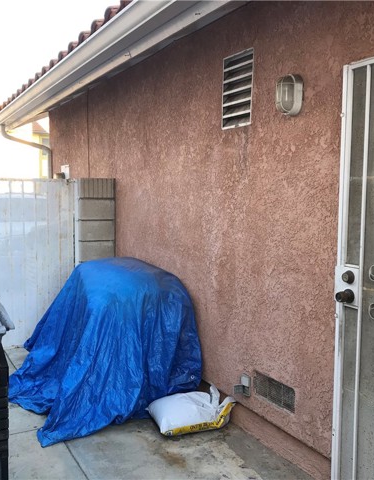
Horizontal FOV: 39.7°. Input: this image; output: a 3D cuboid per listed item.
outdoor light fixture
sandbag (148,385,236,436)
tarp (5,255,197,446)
[{"bbox_3d":[0.510,-0.732,2.606,0.097,0.205,0.110,-2,6,-29],"label":"outdoor light fixture"},{"bbox_3d":[0.019,1.040,3.231,0.490,0.190,0.310,-1,5,-18],"label":"sandbag"},{"bbox_3d":[-0.725,0.610,3.826,1.160,0.920,1.650,-2,6,-29],"label":"tarp"}]

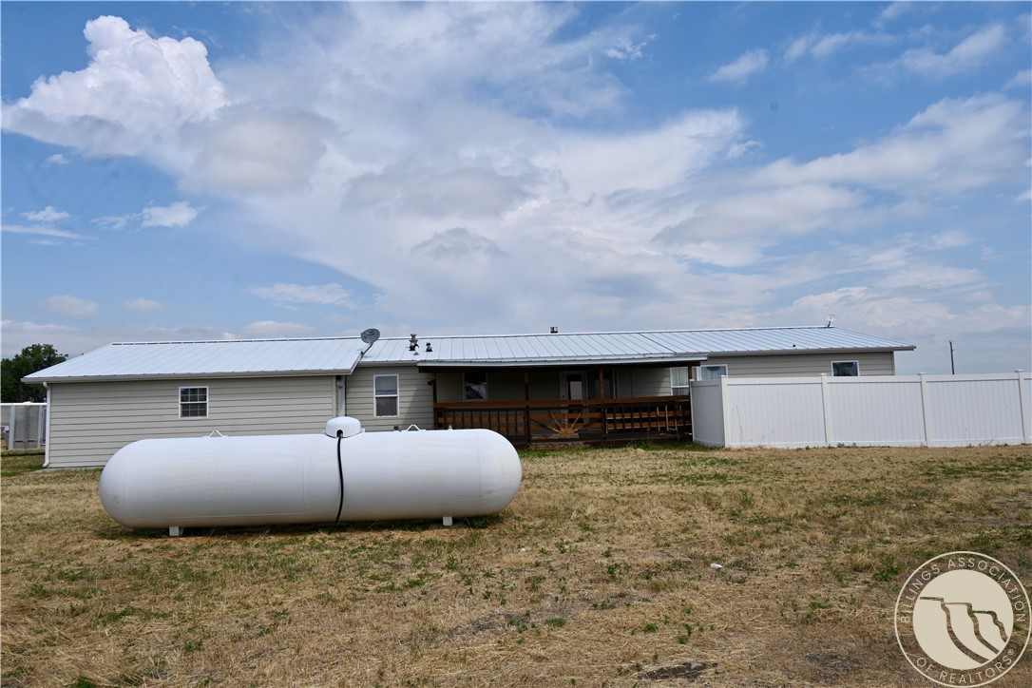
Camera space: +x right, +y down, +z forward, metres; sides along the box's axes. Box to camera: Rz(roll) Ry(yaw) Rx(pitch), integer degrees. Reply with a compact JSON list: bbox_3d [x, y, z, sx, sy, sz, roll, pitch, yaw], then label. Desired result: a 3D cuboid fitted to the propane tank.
[{"bbox_3d":[-2.351,1.521,8.150,4.860,1.290,1.040,-2,-5,-3],"label":"propane tank"}]

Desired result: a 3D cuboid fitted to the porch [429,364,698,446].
[{"bbox_3d":[1.269,2.021,23.203,8.500,2.650,3.600,-1,-5,-4],"label":"porch"}]

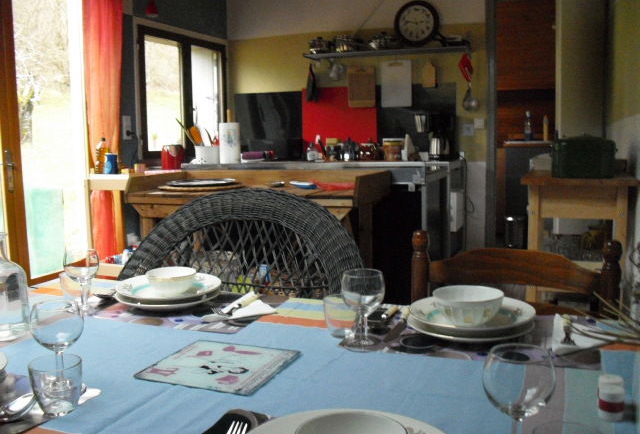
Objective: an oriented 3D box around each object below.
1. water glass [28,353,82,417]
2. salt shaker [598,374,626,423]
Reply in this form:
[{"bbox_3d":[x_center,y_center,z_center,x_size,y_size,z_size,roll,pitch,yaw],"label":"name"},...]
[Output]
[{"bbox_3d":[-0.375,0.242,0.951,0.071,0.072,0.071,-1,7,0],"label":"water glass"},{"bbox_3d":[0.396,0.244,0.902,0.032,0.057,0.032,-1,7,0],"label":"salt shaker"}]

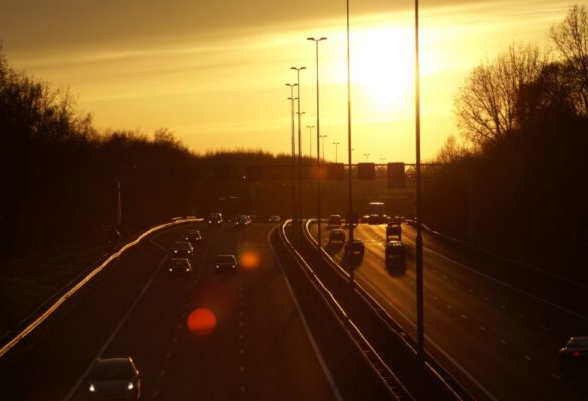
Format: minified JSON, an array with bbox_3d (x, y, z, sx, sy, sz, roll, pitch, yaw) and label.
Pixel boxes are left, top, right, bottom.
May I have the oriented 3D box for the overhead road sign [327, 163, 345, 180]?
[{"bbox_3d":[4.813,-3.277,344.000,1.850,1.850,0.400,-1,1,-1],"label":"overhead road sign"}]

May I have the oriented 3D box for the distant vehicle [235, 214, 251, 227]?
[{"bbox_3d":[-7.242,3.065,428.000,1.800,1.600,4.400,-1,0,0],"label":"distant vehicle"}]

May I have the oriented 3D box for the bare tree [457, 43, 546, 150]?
[{"bbox_3d":[22.931,-7.811,335.000,10.000,19.500,9.500,-1,0,0],"label":"bare tree"}]

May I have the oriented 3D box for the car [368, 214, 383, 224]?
[{"bbox_3d":[13.134,3.118,485.000,1.850,1.650,4.500,-1,0,0],"label":"car"}]

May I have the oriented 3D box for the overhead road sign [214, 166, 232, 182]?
[{"bbox_3d":[-8.044,-2.979,344.000,1.850,1.800,0.400,-1,1,-1],"label":"overhead road sign"}]

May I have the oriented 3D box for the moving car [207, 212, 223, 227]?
[{"bbox_3d":[-11.325,2.878,432.000,1.800,1.850,4.500,-1,0,0],"label":"moving car"}]

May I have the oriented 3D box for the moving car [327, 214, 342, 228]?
[{"bbox_3d":[6.191,3.178,450.000,1.720,1.800,4.400,-1,0,0],"label":"moving car"}]

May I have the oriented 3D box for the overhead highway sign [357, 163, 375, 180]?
[{"bbox_3d":[8.285,-3.312,344.000,1.850,1.800,0.400,-1,1,-1],"label":"overhead highway sign"}]

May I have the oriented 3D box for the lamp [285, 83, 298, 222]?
[{"bbox_3d":[-0.201,-7.280,465.000,1.950,21.600,0.400,-1,0,0],"label":"lamp"}]

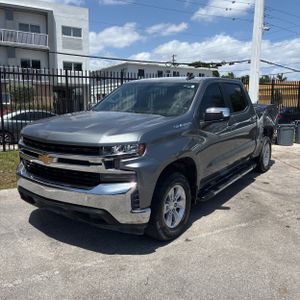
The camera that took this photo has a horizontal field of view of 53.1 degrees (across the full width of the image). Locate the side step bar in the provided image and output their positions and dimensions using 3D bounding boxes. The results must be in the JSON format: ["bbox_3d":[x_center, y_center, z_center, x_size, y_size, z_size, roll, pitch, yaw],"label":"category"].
[{"bbox_3d":[1.296,0.458,4.804,0.190,0.110,2.200,7,12,35],"label":"side step bar"}]

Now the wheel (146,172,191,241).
[{"bbox_3d":[0.195,0.611,3.421,0.260,0.780,0.780,7,12,35],"label":"wheel"}]

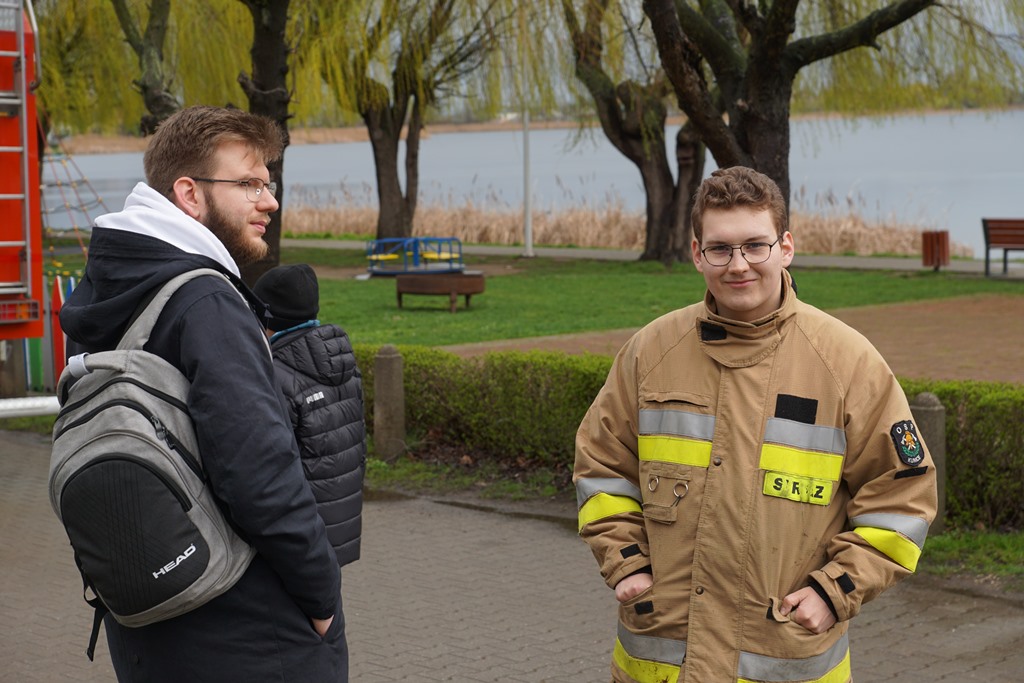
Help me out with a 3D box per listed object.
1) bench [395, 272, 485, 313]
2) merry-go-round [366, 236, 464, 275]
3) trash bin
[{"bbox_3d":[-0.851,-0.581,25.500,1.050,0.405,1.030,-1,6,-2],"label":"bench"},{"bbox_3d":[-1.634,-1.440,36.500,1.650,0.600,1.650,-1,6,-3],"label":"merry-go-round"},{"bbox_3d":[6.599,-1.401,33.200,0.410,0.620,0.410,0,6,11],"label":"trash bin"}]

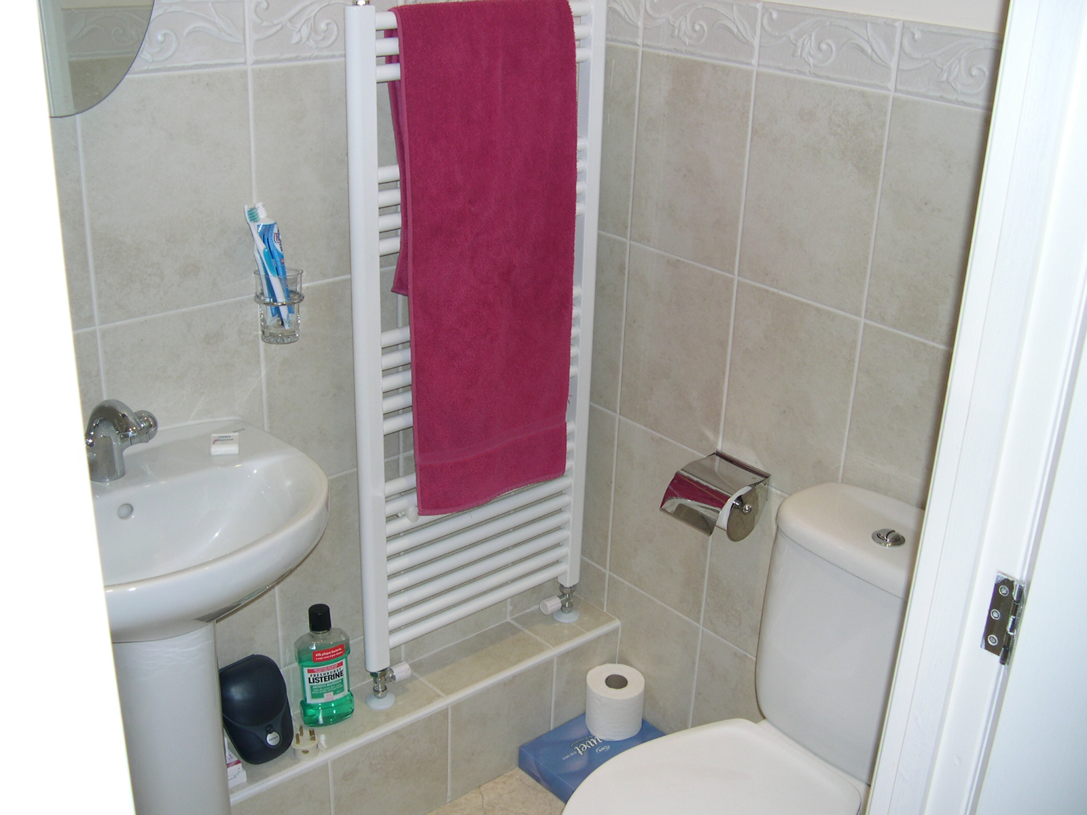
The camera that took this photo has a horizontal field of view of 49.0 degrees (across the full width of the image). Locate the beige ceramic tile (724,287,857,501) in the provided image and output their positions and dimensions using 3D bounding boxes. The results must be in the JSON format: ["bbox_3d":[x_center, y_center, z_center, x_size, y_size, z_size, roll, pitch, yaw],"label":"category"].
[{"bbox_3d":[0.399,-0.018,1.947,0.010,0.335,0.250,-17,29,-37],"label":"beige ceramic tile"}]

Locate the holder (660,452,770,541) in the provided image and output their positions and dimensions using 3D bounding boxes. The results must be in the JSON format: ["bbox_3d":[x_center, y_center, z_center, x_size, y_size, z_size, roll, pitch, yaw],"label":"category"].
[{"bbox_3d":[0.289,0.161,2.031,0.135,0.110,0.127,-17,29,-37],"label":"holder"}]

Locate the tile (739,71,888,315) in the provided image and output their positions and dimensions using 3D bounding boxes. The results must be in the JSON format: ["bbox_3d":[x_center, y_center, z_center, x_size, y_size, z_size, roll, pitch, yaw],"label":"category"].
[{"bbox_3d":[0.410,-0.330,1.822,0.010,0.335,0.250,-17,29,-37],"label":"tile"}]

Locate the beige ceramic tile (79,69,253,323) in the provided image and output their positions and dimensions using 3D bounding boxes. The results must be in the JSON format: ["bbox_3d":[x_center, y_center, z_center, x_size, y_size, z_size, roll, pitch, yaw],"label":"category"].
[{"bbox_3d":[-0.519,-0.297,1.666,0.250,0.335,0.010,-17,29,-37],"label":"beige ceramic tile"}]

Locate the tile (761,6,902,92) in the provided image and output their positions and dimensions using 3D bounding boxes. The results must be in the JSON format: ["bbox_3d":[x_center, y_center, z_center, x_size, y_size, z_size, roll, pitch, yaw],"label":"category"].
[{"bbox_3d":[0.416,-0.530,1.751,0.011,0.099,0.250,-17,29,-37],"label":"tile"}]

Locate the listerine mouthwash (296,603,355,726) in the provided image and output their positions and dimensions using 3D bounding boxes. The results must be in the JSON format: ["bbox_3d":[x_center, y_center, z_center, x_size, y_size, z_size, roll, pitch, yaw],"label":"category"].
[{"bbox_3d":[-0.379,0.443,2.060,0.095,0.224,0.060,-9,26,-25],"label":"listerine mouthwash"}]

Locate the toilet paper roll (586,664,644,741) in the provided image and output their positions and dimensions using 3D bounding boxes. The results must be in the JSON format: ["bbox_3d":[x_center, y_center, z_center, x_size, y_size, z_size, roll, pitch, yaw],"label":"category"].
[{"bbox_3d":[0.142,0.589,2.381,0.115,0.103,0.115,2,23,-1],"label":"toilet paper roll"}]

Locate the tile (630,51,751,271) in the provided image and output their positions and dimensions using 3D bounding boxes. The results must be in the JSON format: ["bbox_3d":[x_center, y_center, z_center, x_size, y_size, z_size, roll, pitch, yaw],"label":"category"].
[{"bbox_3d":[0.246,-0.411,1.994,0.010,0.335,0.250,-17,29,-37],"label":"tile"}]

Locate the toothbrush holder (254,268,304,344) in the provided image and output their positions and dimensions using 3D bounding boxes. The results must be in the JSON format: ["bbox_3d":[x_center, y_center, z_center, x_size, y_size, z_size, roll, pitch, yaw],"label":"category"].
[{"bbox_3d":[-0.389,-0.152,1.756,0.070,0.101,0.080,-17,29,-37],"label":"toothbrush holder"}]

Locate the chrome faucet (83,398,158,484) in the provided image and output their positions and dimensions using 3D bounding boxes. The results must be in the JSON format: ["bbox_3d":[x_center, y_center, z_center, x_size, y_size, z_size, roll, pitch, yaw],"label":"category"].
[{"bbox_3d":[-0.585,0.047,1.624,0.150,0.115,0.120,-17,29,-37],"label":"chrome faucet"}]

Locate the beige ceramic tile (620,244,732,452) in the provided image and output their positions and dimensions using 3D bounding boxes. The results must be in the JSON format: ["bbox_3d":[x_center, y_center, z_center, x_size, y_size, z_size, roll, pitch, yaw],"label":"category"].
[{"bbox_3d":[0.234,-0.099,2.117,0.010,0.335,0.250,-17,29,-37],"label":"beige ceramic tile"}]

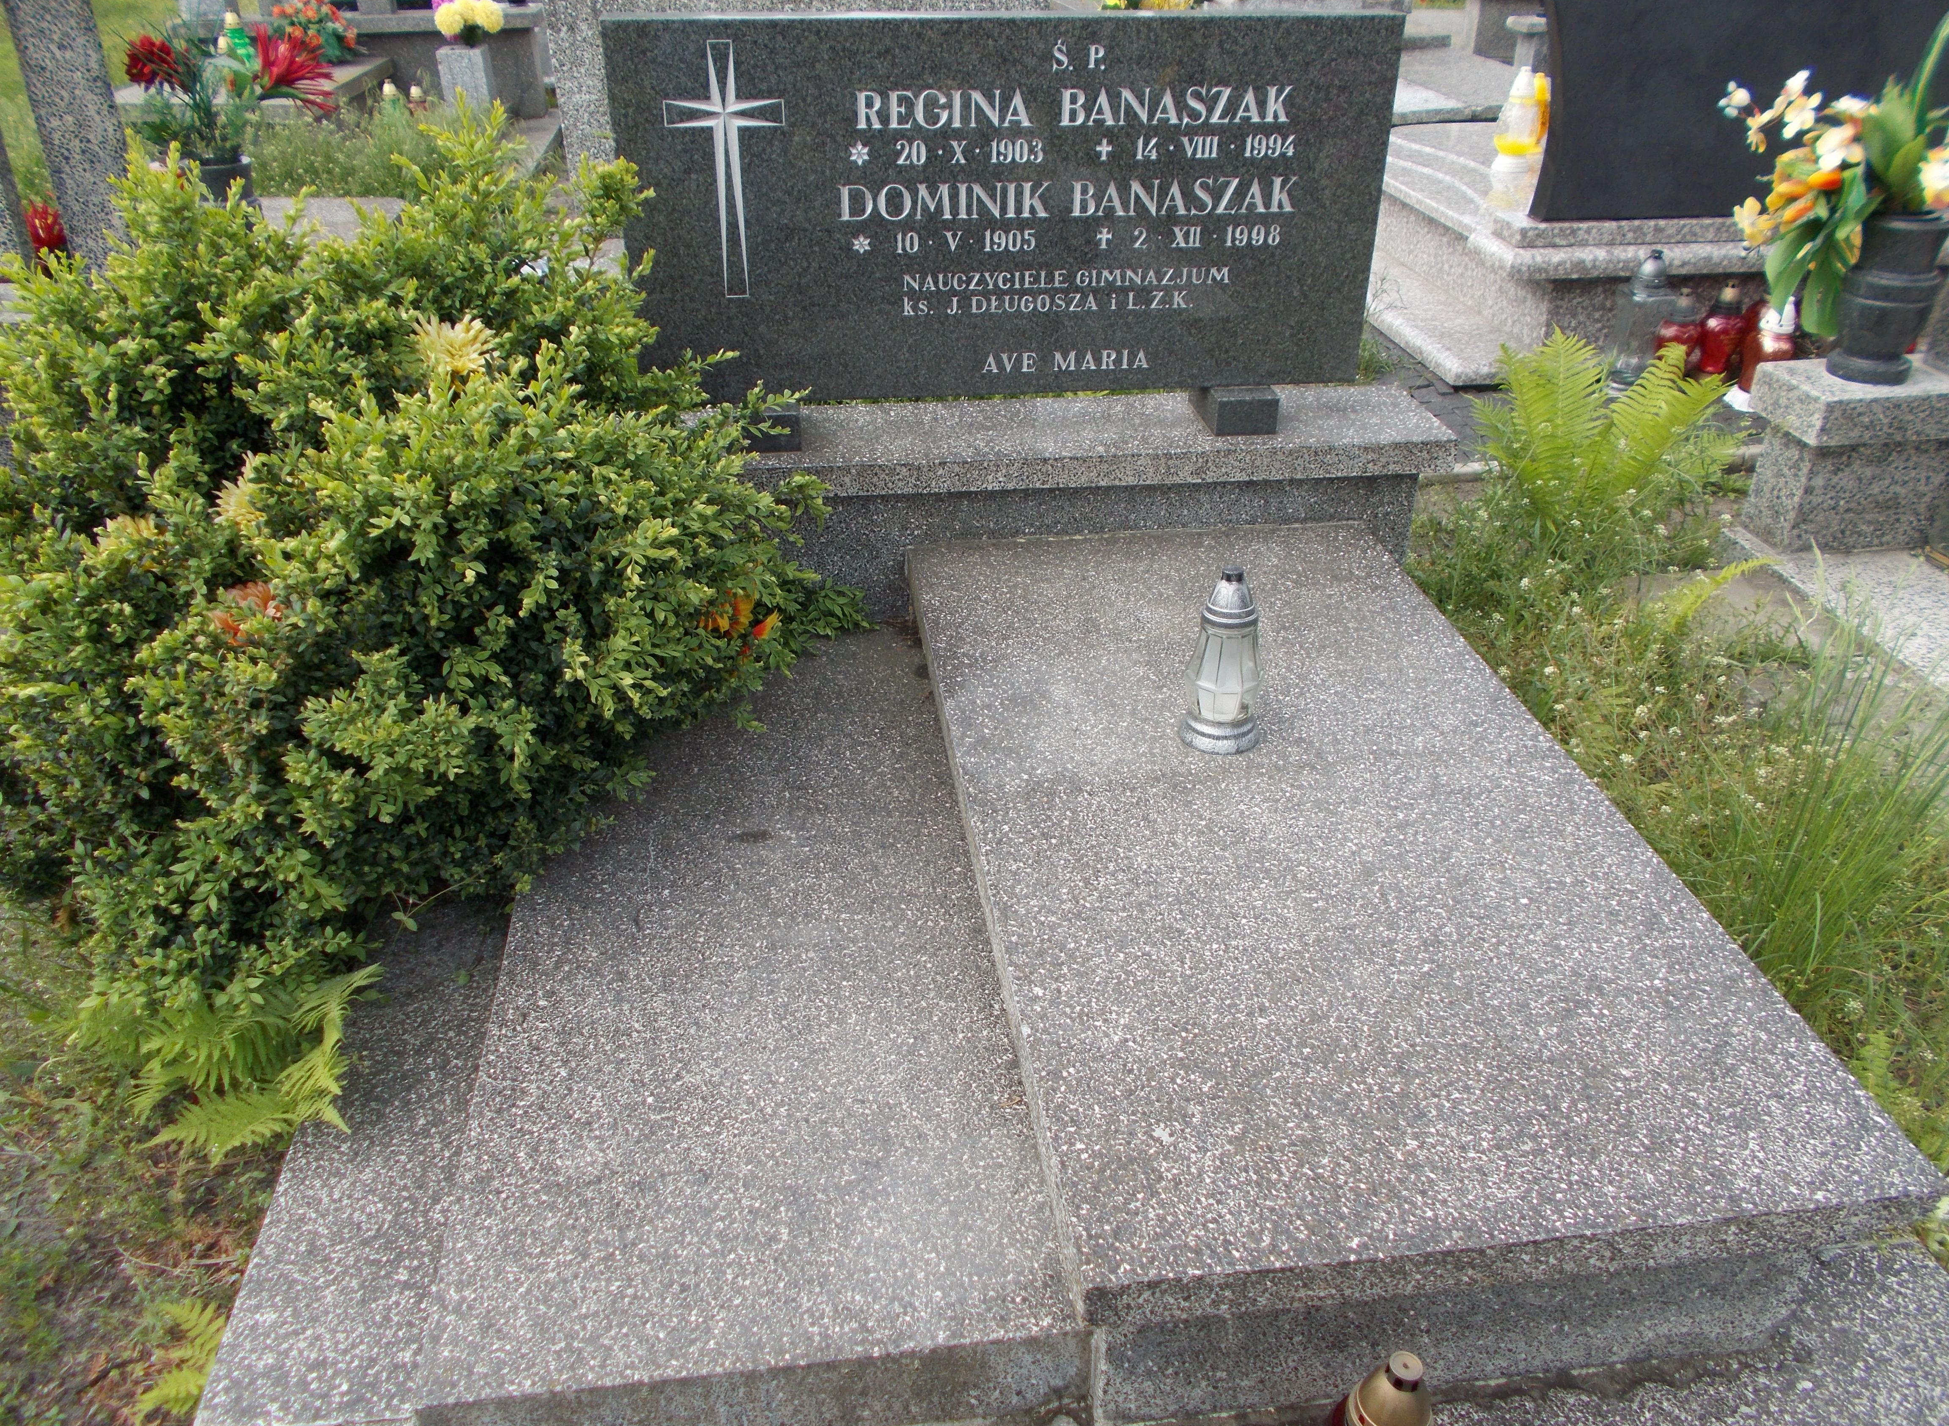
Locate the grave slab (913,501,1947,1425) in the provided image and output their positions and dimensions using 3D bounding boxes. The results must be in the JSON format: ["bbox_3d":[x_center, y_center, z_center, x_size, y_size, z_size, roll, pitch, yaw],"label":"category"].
[{"bbox_3d":[0.414,0.182,2.087,0.853,0.228,1.554,-4,32,-7],"label":"grave slab"}]

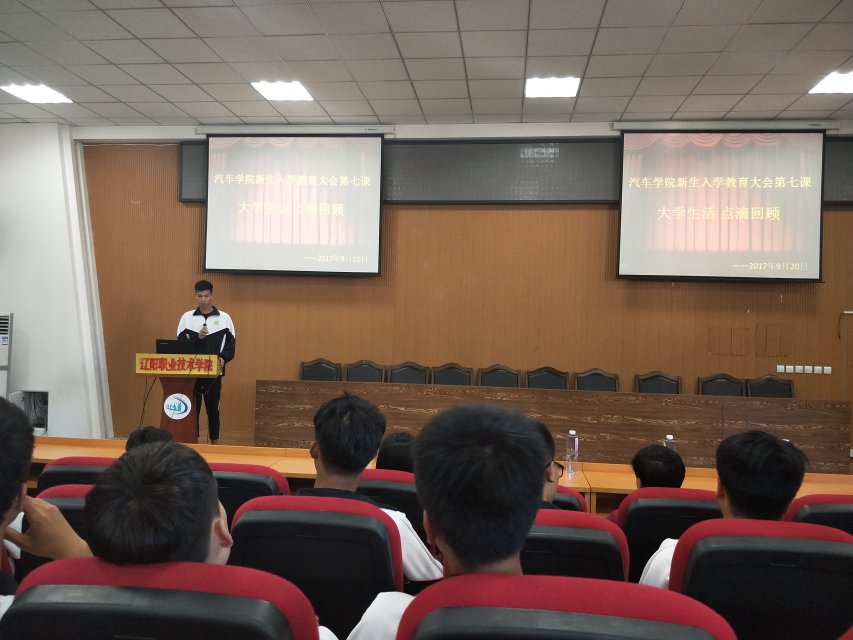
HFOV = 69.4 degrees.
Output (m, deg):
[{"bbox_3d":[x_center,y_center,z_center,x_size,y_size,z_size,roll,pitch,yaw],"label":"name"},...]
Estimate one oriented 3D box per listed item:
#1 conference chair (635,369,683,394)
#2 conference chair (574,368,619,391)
[{"bbox_3d":[2.527,1.051,6.513,0.490,0.980,0.570,1,-1,6],"label":"conference chair"},{"bbox_3d":[1.947,1.070,6.943,0.520,1.010,0.580,2,0,7],"label":"conference chair"}]

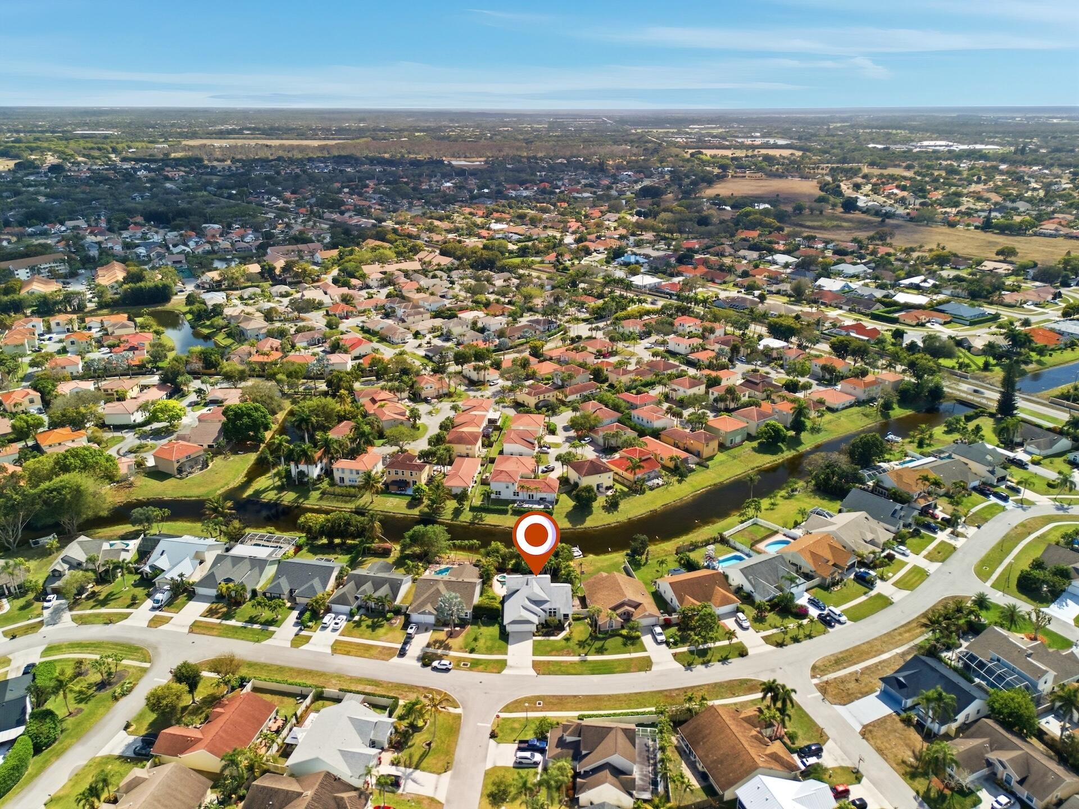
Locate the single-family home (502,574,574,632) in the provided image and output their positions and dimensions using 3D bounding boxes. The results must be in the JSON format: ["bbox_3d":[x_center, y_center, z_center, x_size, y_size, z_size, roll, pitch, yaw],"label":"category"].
[{"bbox_3d":[-0.200,47.370,182.280,16.200,6.500,18.400,0,22,0],"label":"single-family home"}]

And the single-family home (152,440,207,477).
[{"bbox_3d":[-122.780,17.540,255.520,10.600,7.400,11.400,13,25,29],"label":"single-family home"}]

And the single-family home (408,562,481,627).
[{"bbox_3d":[-22.680,46.050,186.370,15.700,5.900,20.100,2,22,5],"label":"single-family home"}]

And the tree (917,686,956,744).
[{"bbox_3d":[75.900,59.870,144.740,7.200,11.200,6.800,0,22,0],"label":"tree"}]

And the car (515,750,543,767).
[{"bbox_3d":[-1.882,64.836,137.083,4.650,1.680,1.870,1,22,2],"label":"car"}]

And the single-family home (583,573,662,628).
[{"bbox_3d":[19.238,46.282,177.863,14.320,5.800,15.400,-4,22,-10],"label":"single-family home"}]

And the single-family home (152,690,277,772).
[{"bbox_3d":[-62.440,62.820,145.050,17.340,5.500,15.600,4,22,11],"label":"single-family home"}]

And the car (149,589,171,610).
[{"bbox_3d":[-93.570,47.950,186.080,2.100,2.600,5.500,3,22,6],"label":"car"}]

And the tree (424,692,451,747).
[{"bbox_3d":[-19.900,60.630,143.650,5.700,10.600,5.600,0,22,0],"label":"tree"}]

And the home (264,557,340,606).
[{"bbox_3d":[-58.135,42.990,185.946,14.800,5.900,14.740,3,22,8],"label":"home"}]

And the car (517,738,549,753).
[{"bbox_3d":[-1.350,65.440,143.360,5.750,1.880,2.000,0,22,0],"label":"car"}]

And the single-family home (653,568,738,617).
[{"bbox_3d":[38.172,44.971,181.000,14.850,5.900,14.390,-7,23,-17],"label":"single-family home"}]

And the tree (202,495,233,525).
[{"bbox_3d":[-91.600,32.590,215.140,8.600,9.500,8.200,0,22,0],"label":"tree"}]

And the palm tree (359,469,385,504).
[{"bbox_3d":[-50.794,25.506,225.427,7.400,9.000,7.000,0,22,0],"label":"palm tree"}]

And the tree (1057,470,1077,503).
[{"bbox_3d":[158.643,25.470,227.129,6.200,7.800,6.200,0,22,0],"label":"tree"}]

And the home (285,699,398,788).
[{"bbox_3d":[-36.218,62.230,138.049,15.240,5.800,13.940,4,22,11],"label":"home"}]

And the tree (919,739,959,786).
[{"bbox_3d":[70.755,63.590,131.694,6.500,8.000,6.300,0,22,0],"label":"tree"}]

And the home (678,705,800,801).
[{"bbox_3d":[36.161,62.699,136.742,15.800,5.900,15.420,-7,23,-17],"label":"home"}]

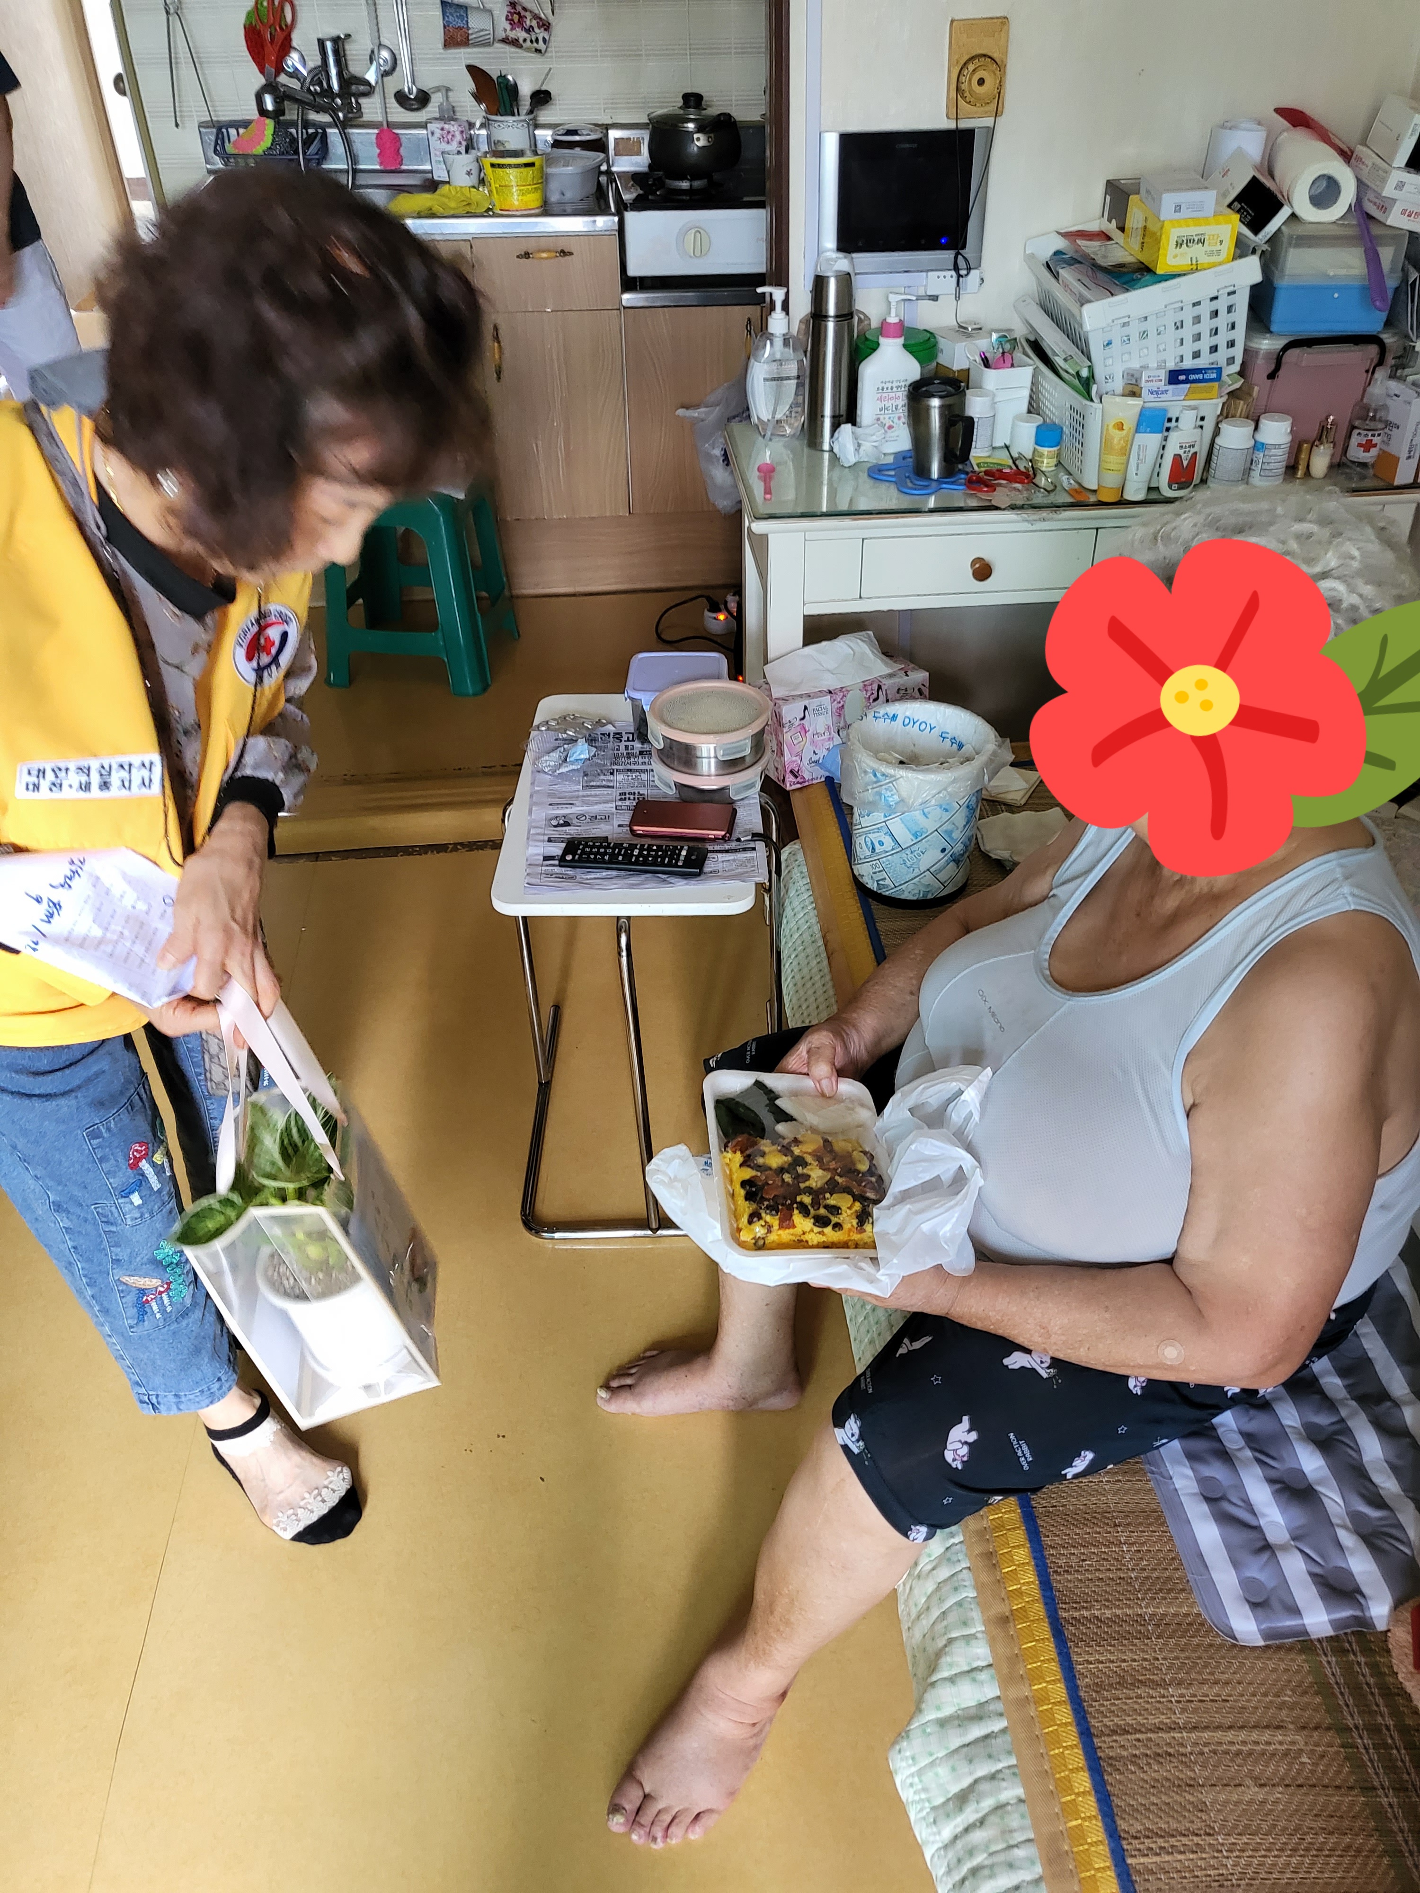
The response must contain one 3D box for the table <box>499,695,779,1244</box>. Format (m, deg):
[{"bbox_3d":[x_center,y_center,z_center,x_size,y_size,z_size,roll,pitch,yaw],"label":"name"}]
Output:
[{"bbox_3d":[-0.077,0.002,1.950,0.345,0.470,0.610,-1,36,2],"label":"table"}]

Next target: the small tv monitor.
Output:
[{"bbox_3d":[0.275,-1.067,2.035,0.237,0.182,0.042,-3,36,-2],"label":"small tv monitor"}]

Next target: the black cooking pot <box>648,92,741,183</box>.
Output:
[{"bbox_3d":[-0.019,-1.814,3.191,0.213,0.166,0.335,-17,39,-20],"label":"black cooking pot"}]

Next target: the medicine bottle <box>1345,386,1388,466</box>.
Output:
[{"bbox_3d":[0.910,-0.727,1.964,0.054,0.105,0.054,9,37,14],"label":"medicine bottle"}]

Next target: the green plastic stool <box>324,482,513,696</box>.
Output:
[{"bbox_3d":[-0.664,-0.833,3.165,0.360,0.420,0.360,4,36,8],"label":"green plastic stool"}]

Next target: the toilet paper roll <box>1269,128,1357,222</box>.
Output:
[{"bbox_3d":[0.790,-1.017,1.873,0.087,0.087,0.100,-3,51,-2],"label":"toilet paper roll"}]

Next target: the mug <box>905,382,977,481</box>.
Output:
[{"bbox_3d":[0.331,-0.717,1.964,0.103,0.115,0.080,9,37,14],"label":"mug"}]

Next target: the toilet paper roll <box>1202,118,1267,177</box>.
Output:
[{"bbox_3d":[0.729,-1.089,1.983,0.080,0.100,0.080,-1,36,1],"label":"toilet paper roll"}]

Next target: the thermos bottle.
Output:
[{"bbox_3d":[0.176,-0.853,2.038,0.066,0.257,0.066,-3,36,-2],"label":"thermos bottle"}]

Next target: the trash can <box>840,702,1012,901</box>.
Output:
[{"bbox_3d":[0.305,-0.208,2.105,0.215,0.248,0.215,-1,36,1],"label":"trash can"}]

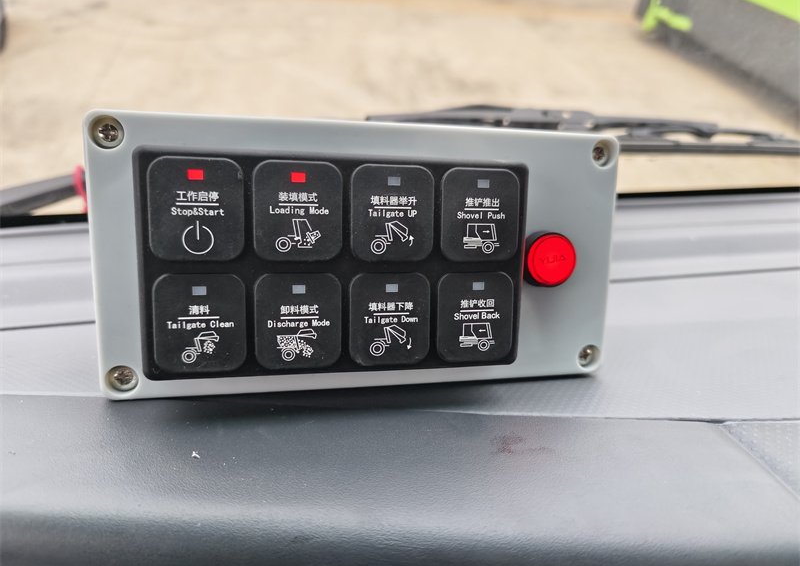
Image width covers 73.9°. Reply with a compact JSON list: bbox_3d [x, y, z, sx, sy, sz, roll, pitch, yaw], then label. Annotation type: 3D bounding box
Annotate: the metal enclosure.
[{"bbox_3d":[-0.015,-0.014,0.237,0.205,0.103,0.074,-1,9,-12],"label":"metal enclosure"}]

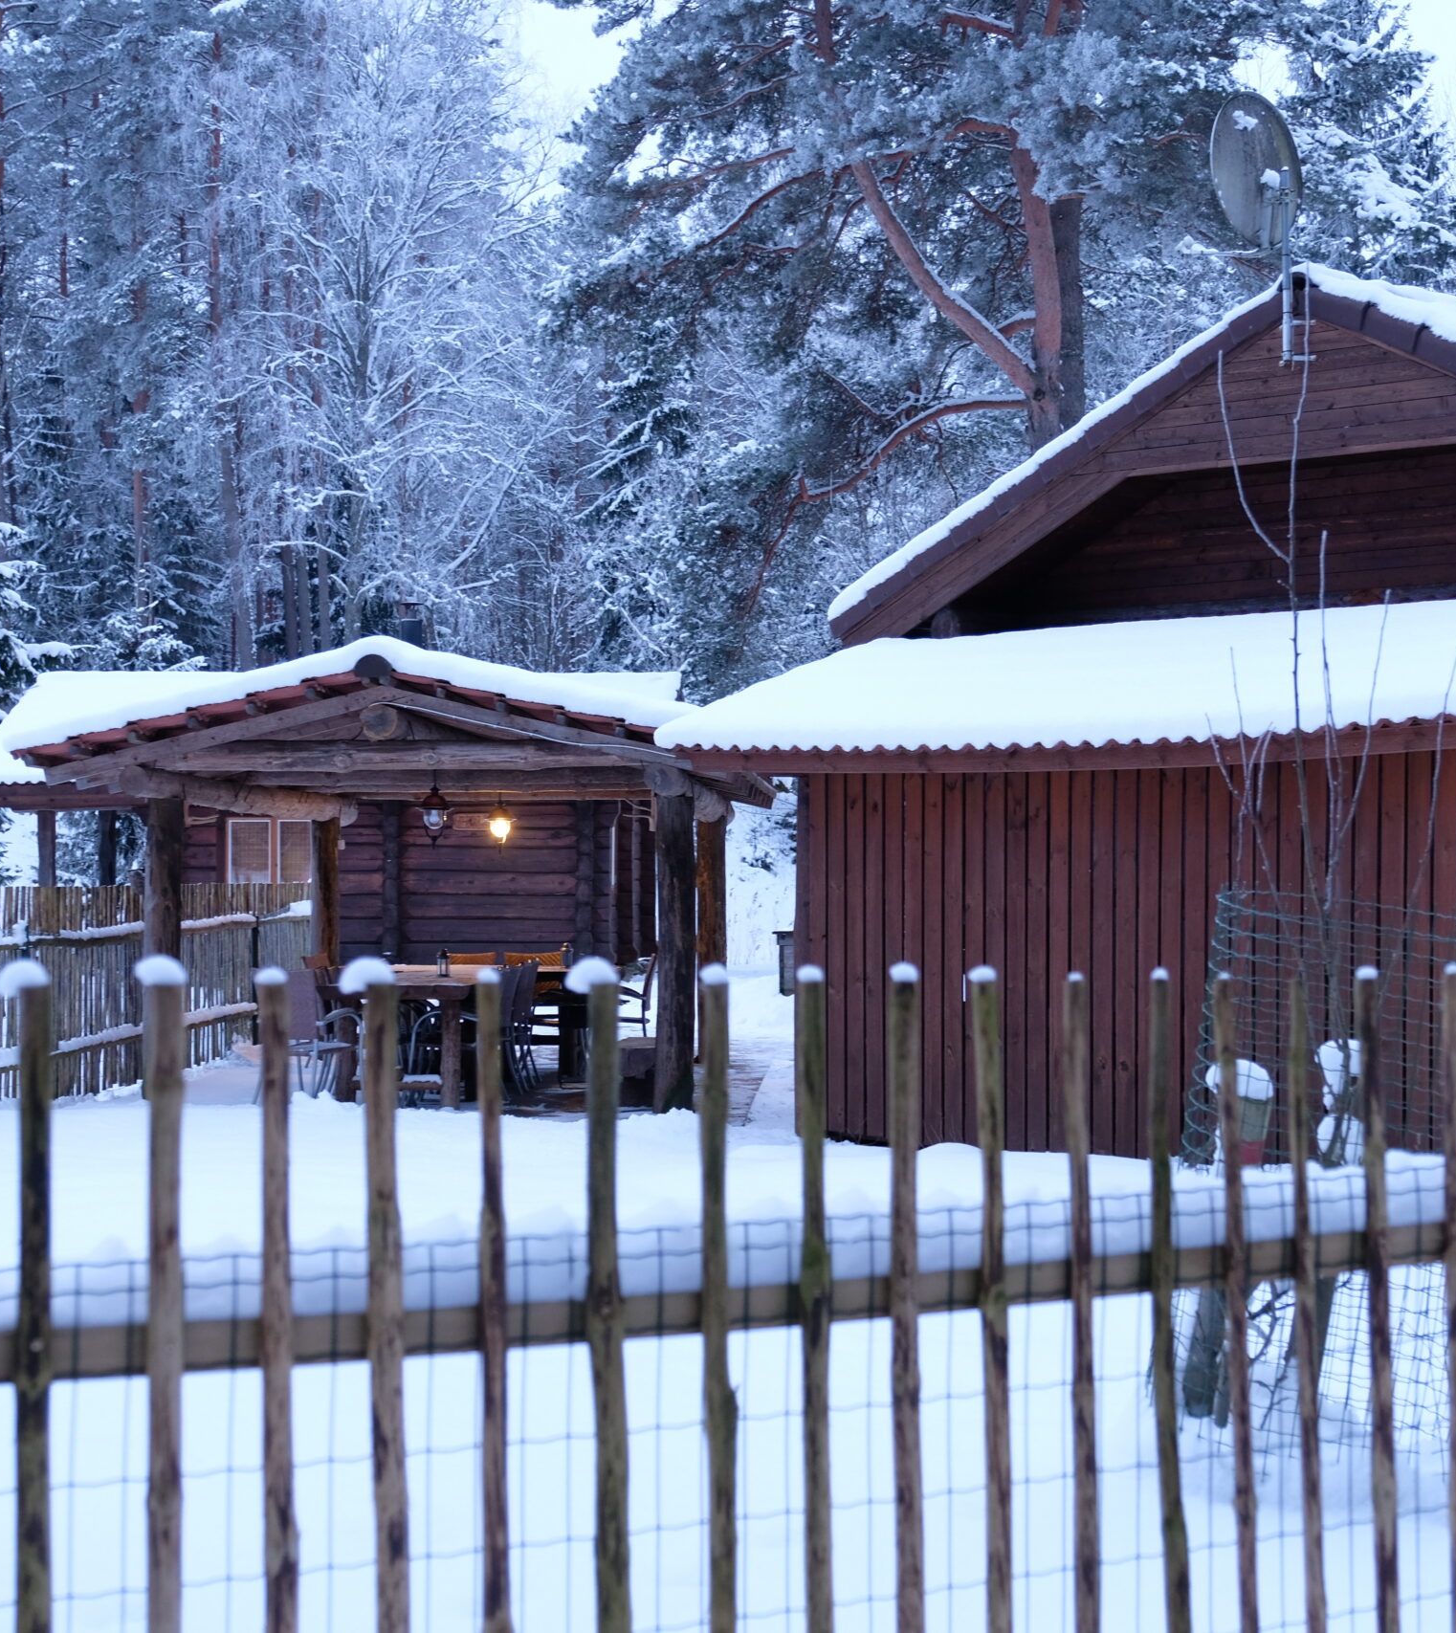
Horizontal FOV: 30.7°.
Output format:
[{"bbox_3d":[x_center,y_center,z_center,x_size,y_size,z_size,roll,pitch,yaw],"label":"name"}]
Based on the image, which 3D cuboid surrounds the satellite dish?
[{"bbox_3d":[2.657,-3.225,13.300,0.730,0.800,0.190,1,-2,-41],"label":"satellite dish"}]

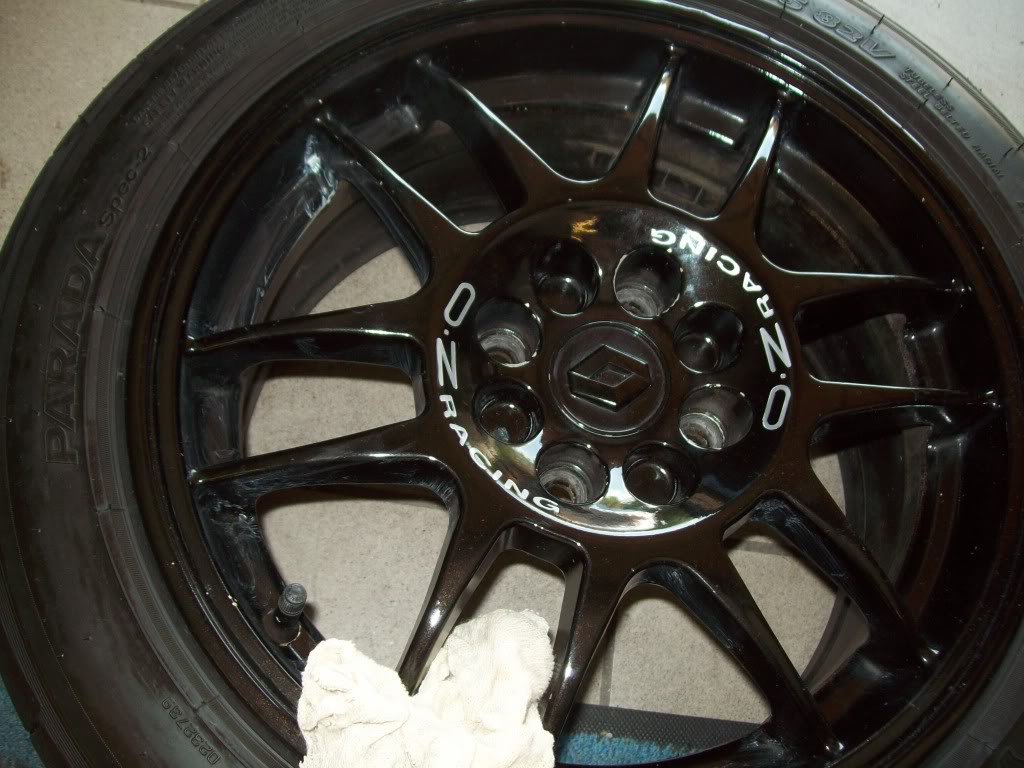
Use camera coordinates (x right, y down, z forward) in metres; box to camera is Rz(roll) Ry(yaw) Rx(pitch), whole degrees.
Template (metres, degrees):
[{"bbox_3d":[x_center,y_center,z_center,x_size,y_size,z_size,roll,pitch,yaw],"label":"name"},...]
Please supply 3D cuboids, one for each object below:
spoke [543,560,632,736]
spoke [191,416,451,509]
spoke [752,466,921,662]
[{"bbox_3d":[0.022,0.120,0.438,0.022,0.032,0.094,23,77,1],"label":"spoke"},{"bbox_3d":[-0.082,0.035,0.454,0.096,0.032,0.022,-8,71,-2],"label":"spoke"},{"bbox_3d":[0.148,0.083,0.466,0.025,0.033,0.100,-35,82,-18],"label":"spoke"}]

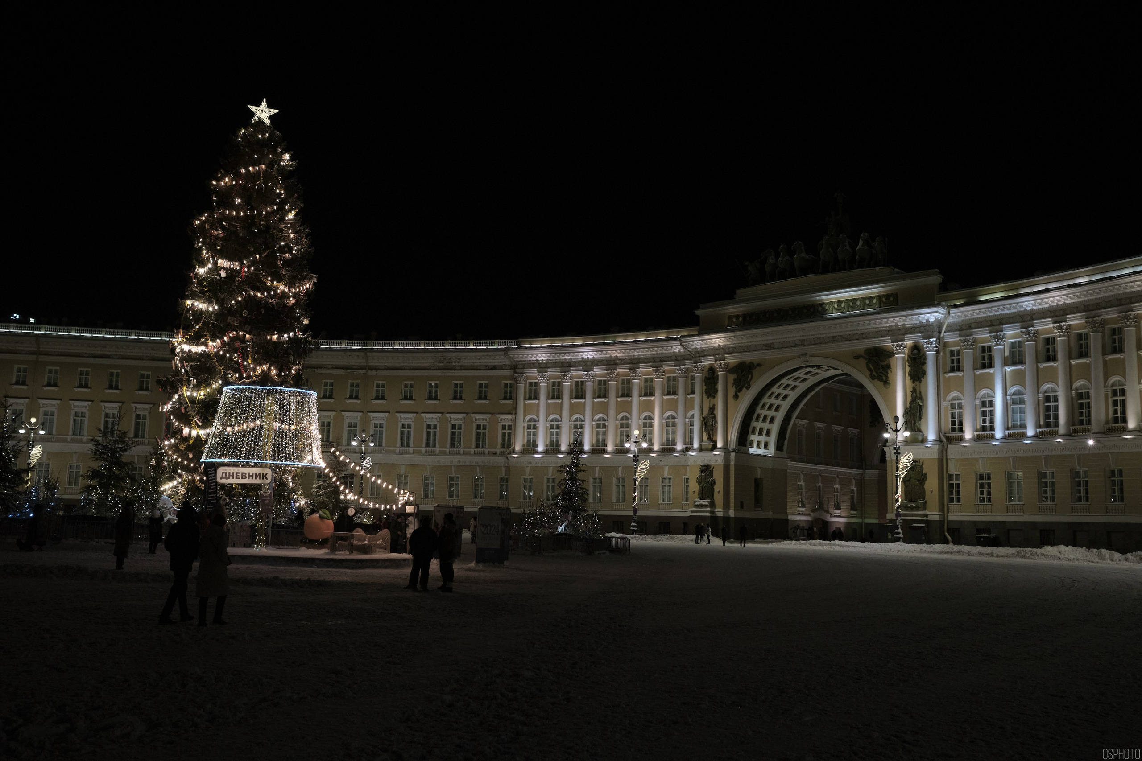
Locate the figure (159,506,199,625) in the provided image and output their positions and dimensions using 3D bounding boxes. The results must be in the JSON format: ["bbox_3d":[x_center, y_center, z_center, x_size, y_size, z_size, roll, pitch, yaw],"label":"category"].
[{"bbox_3d":[-5.987,2.802,16.951,0.550,1.770,0.500,-4,-9,37],"label":"figure"}]

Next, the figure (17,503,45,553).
[{"bbox_3d":[-20.218,5.529,41.686,0.550,1.740,0.500,6,-8,-30],"label":"figure"}]

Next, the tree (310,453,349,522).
[{"bbox_3d":[-13.893,6.723,63.674,2.300,5.210,2.300,2,-7,0],"label":"tree"}]

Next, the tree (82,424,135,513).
[{"bbox_3d":[-24.012,5.278,57.625,2.850,5.990,2.850,2,-7,0],"label":"tree"}]

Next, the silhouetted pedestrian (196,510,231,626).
[{"bbox_3d":[-5.425,2.837,16.833,0.520,1.700,0.420,-3,-8,30],"label":"silhouetted pedestrian"}]

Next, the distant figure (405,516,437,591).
[{"bbox_3d":[-3.558,4.081,26.355,0.620,1.720,0.420,3,-7,-14],"label":"distant figure"}]

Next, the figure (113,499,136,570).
[{"bbox_3d":[-12.097,4.188,30.045,0.450,1.830,0.500,8,-9,-41],"label":"figure"}]

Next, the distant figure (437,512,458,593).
[{"bbox_3d":[-2.894,4.020,25.996,0.420,1.790,0.500,-1,-8,22],"label":"distant figure"}]

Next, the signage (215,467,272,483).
[{"bbox_3d":[-11.958,3.460,40.653,1.950,0.550,0.180,2,-7,-5],"label":"signage"}]

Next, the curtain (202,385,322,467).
[{"bbox_3d":[-11.471,1.706,41.253,4.250,2.850,4.250,2,-7,0],"label":"curtain"}]

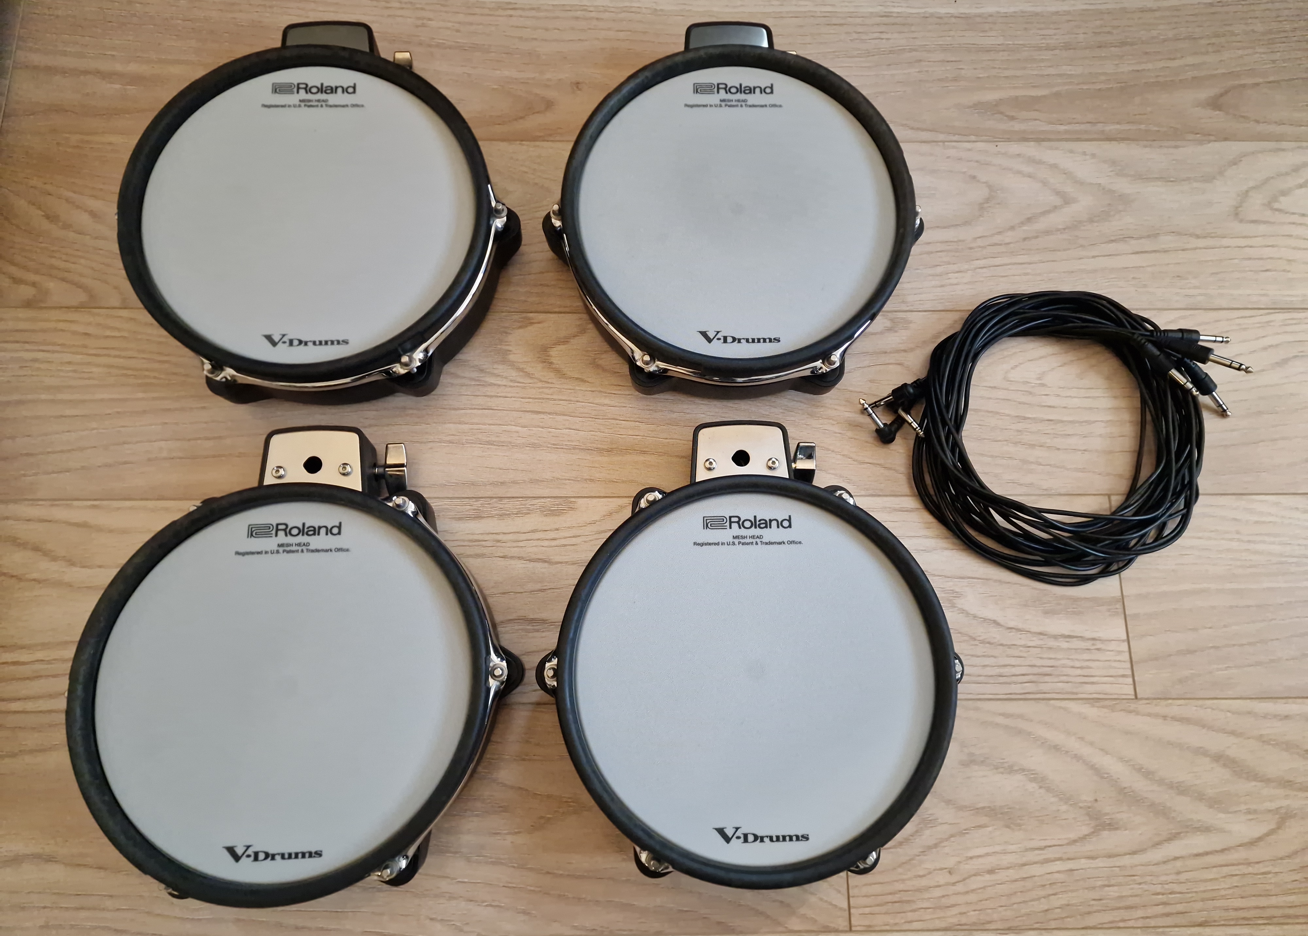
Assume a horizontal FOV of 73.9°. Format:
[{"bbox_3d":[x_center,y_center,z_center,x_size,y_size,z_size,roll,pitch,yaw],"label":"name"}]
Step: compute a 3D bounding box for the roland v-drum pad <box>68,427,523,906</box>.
[{"bbox_3d":[-0.247,0.129,0.609,0.305,0.080,0.322,0,78,-1],"label":"roland v-drum pad"}]

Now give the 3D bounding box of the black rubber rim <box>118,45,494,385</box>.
[{"bbox_3d":[-0.260,-0.196,0.652,0.273,0.023,0.273,0,78,-1],"label":"black rubber rim"}]

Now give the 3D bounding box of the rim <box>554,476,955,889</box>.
[{"bbox_3d":[0.070,0.139,0.592,0.250,0.006,0.250,0,78,-1],"label":"rim"}]

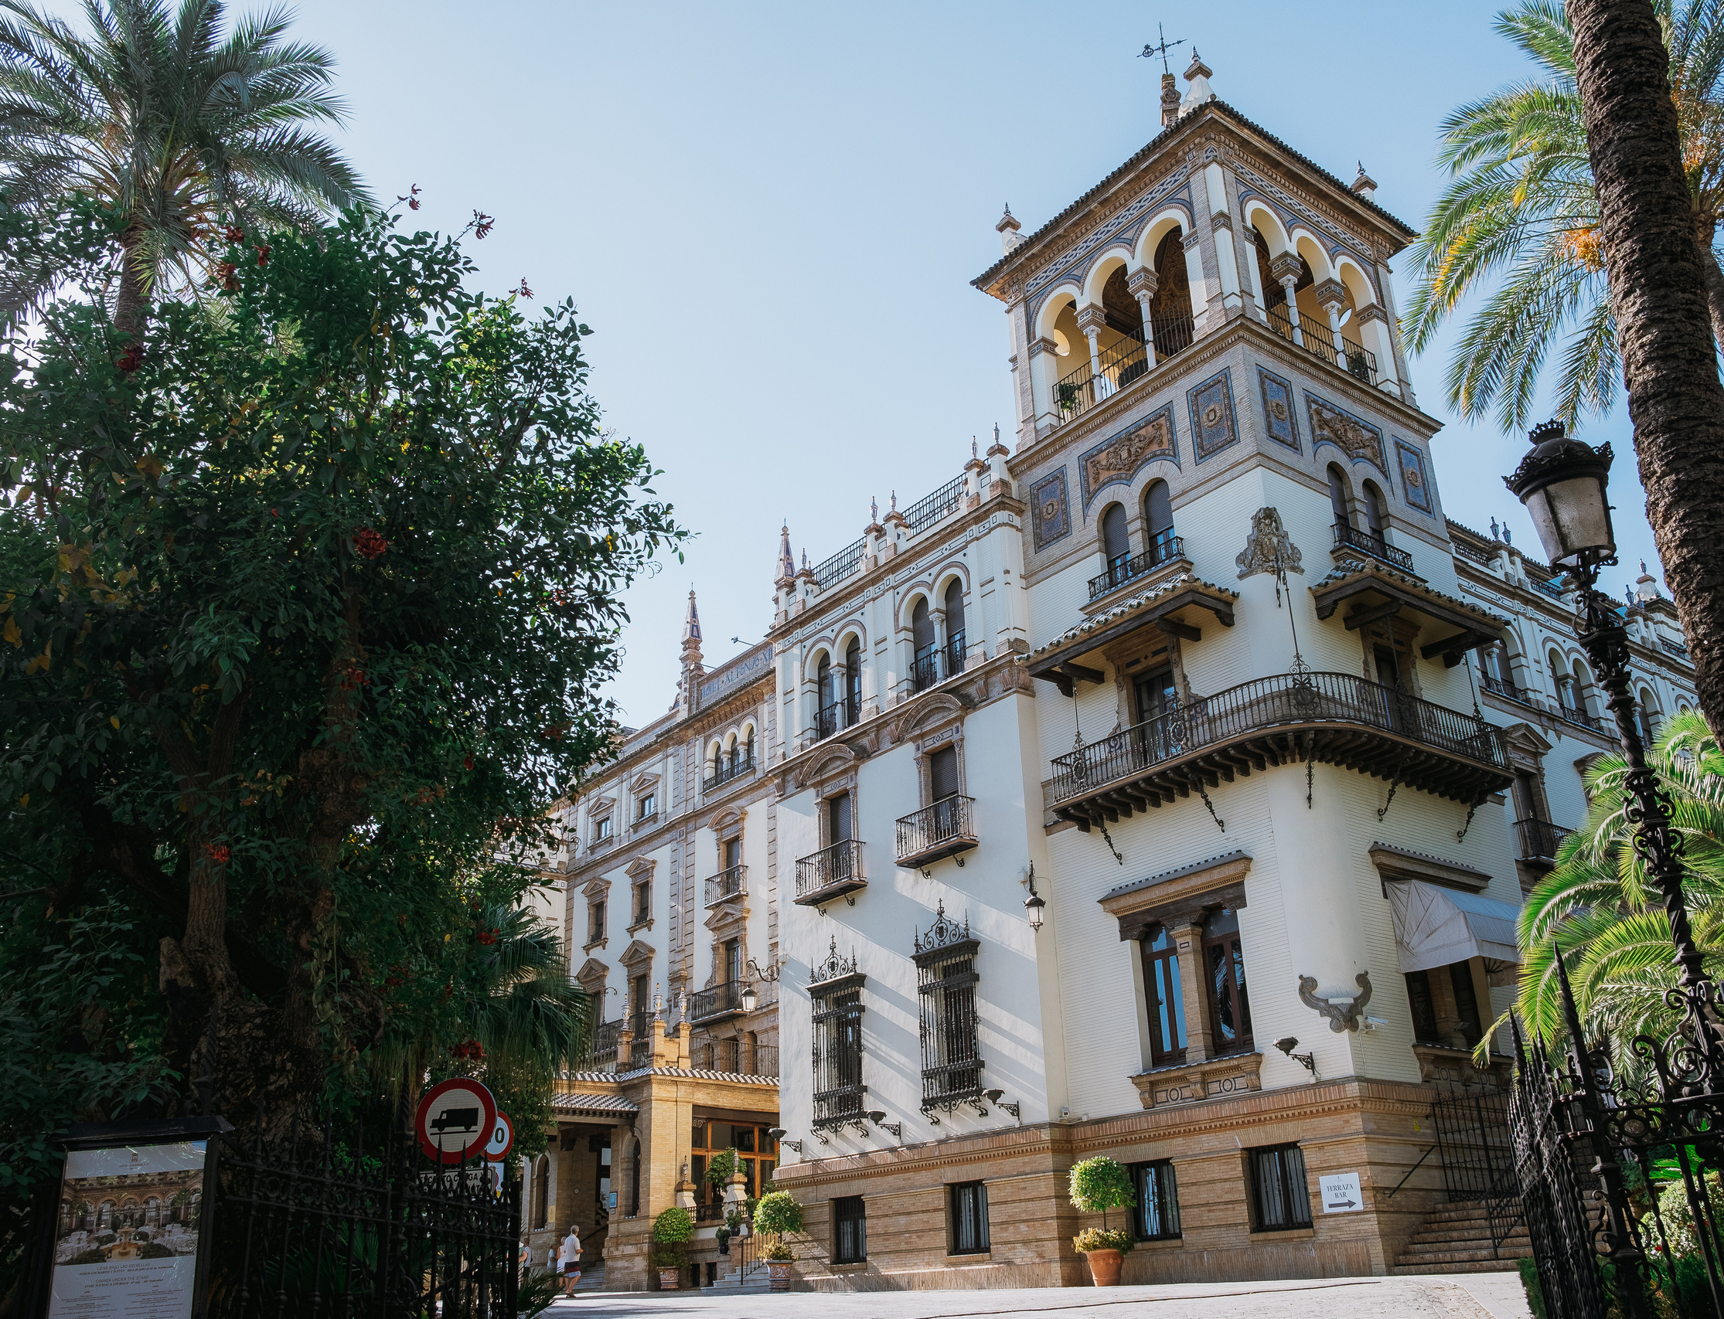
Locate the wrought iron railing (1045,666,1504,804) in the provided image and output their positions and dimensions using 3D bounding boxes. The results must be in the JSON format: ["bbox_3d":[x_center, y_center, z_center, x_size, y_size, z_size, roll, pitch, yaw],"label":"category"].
[{"bbox_3d":[8.558,1.687,29.875,9.372,1.044,4.654,-5,-24,6],"label":"wrought iron railing"}]

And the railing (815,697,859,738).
[{"bbox_3d":[-0.675,1.691,39.914,0.234,1.065,2.077,16,-29,-35],"label":"railing"}]

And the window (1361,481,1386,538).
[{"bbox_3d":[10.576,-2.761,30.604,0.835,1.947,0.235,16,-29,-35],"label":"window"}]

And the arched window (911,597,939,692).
[{"bbox_3d":[1.639,-0.385,37.739,0.234,2.726,1.065,16,-29,-35],"label":"arched window"}]

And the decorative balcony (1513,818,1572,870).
[{"bbox_3d":[16.023,4.486,34.376,2.119,1.070,0.567,16,-29,-35],"label":"decorative balcony"}]

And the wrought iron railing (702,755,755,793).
[{"bbox_3d":[-4.981,4.418,56.136,0.266,0.554,3.568,16,-29,-35],"label":"wrought iron railing"}]

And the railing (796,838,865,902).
[{"bbox_3d":[-0.731,5.006,34.965,0.535,0.995,2.087,16,-29,-35],"label":"railing"}]

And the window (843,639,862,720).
[{"bbox_3d":[-0.096,0.580,36.749,0.214,2.440,0.909,16,-29,-35],"label":"window"}]

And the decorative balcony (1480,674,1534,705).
[{"bbox_3d":[16.760,0.884,38.517,2.300,0.750,0.150,16,-29,-35],"label":"decorative balcony"}]

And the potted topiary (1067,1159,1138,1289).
[{"bbox_3d":[4.235,9.836,25.973,1.102,2.140,1.102,-1,-24,-1],"label":"potted topiary"}]

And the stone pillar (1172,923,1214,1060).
[{"bbox_3d":[6.563,6.605,29.188,0.447,2.705,0.501,16,-29,-35],"label":"stone pillar"}]

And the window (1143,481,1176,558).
[{"bbox_3d":[6.627,-3.034,32.787,0.234,2.045,0.937,16,-29,-35],"label":"window"}]

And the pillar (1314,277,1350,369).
[{"bbox_3d":[10.562,-7.267,32.959,0.535,2.408,0.535,16,-29,-35],"label":"pillar"}]

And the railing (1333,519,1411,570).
[{"bbox_3d":[10.983,-2.293,31.754,2.550,0.520,0.300,16,-29,-35],"label":"railing"}]

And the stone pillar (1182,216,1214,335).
[{"bbox_3d":[7.561,-8.387,33.071,0.450,2.900,0.450,16,-29,-35],"label":"stone pillar"}]

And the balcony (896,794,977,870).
[{"bbox_3d":[1.602,3.773,32.188,0.567,1.113,2.140,16,-29,-35],"label":"balcony"}]

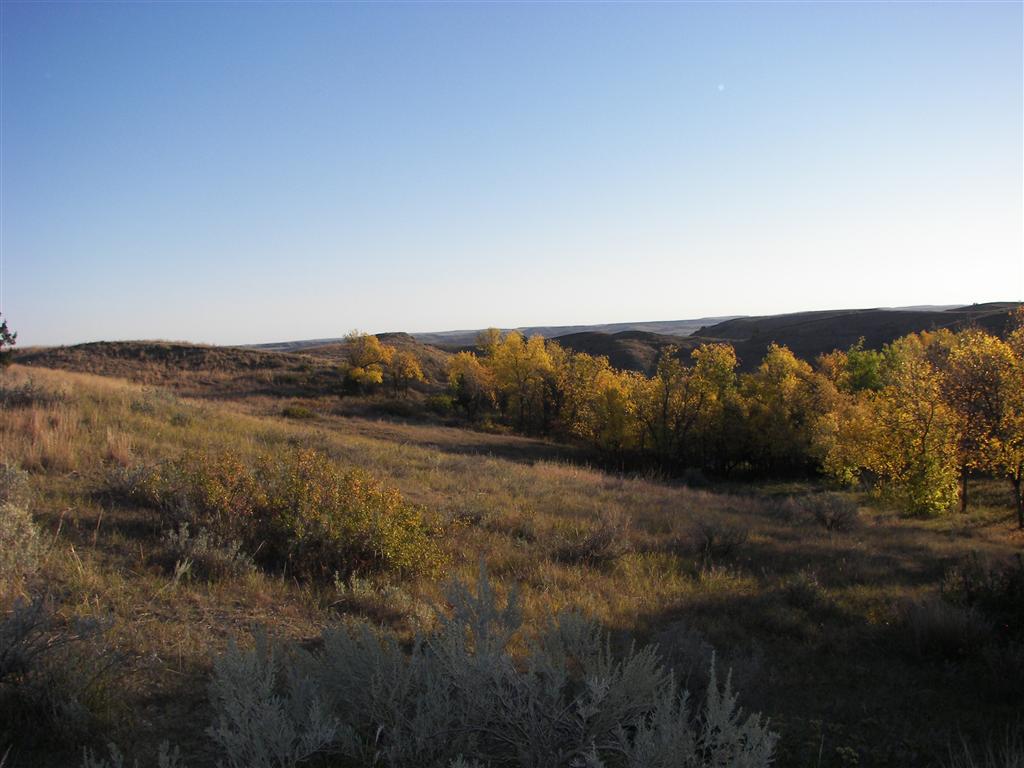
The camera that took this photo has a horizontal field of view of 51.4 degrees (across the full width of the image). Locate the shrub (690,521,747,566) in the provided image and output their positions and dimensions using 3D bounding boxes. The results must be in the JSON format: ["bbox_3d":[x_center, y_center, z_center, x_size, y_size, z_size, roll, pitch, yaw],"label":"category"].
[{"bbox_3d":[2.923,2.233,15.000,0.790,0.590,0.850,-2,3,0],"label":"shrub"}]

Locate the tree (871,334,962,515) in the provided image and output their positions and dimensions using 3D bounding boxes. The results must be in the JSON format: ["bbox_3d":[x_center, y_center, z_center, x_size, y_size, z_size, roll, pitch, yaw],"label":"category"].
[{"bbox_3d":[12.155,1.217,32.000,2.760,5.410,3.000,-2,3,0],"label":"tree"}]

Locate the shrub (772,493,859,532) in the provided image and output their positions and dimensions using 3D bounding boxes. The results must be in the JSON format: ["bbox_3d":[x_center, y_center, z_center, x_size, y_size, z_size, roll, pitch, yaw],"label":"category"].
[{"bbox_3d":[5.965,2.534,21.000,1.680,0.750,1.500,-2,3,0],"label":"shrub"}]

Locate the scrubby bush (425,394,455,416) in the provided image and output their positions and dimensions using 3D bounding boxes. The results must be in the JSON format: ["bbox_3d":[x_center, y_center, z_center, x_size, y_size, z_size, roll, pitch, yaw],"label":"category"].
[{"bbox_3d":[-5.174,1.534,76.000,2.140,1.570,2.000,-2,3,0],"label":"scrubby bush"}]

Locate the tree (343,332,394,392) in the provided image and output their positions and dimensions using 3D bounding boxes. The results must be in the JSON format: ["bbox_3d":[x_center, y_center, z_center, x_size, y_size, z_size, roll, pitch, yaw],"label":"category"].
[{"bbox_3d":[-13.382,-2.113,100.000,4.700,5.820,4.500,-2,3,0],"label":"tree"}]

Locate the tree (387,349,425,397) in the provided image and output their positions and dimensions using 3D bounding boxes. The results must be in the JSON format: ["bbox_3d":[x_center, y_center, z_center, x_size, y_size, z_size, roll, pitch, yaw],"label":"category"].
[{"bbox_3d":[-10.001,-1.080,100.000,3.570,4.510,3.500,-2,3,0],"label":"tree"}]

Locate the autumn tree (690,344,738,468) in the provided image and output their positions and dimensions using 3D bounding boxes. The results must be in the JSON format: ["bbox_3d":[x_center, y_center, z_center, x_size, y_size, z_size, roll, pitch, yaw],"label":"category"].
[{"bbox_3d":[8.557,0.909,45.000,2.030,5.320,2.400,-2,3,0],"label":"autumn tree"}]

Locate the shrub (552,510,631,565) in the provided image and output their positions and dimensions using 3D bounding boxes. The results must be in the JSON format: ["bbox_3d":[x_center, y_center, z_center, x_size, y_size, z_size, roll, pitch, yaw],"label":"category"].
[{"bbox_3d":[1.008,1.946,13.500,0.960,0.650,1.000,-2,3,0],"label":"shrub"}]

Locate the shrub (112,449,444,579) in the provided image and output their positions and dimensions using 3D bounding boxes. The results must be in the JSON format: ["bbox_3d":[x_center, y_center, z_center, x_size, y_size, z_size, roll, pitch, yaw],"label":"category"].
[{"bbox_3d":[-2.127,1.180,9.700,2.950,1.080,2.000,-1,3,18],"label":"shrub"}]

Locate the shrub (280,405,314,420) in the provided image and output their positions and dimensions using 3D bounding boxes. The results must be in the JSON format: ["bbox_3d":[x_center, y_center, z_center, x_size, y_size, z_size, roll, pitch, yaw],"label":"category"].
[{"bbox_3d":[-11.683,1.552,58.000,1.850,0.870,1.500,-2,3,0],"label":"shrub"}]

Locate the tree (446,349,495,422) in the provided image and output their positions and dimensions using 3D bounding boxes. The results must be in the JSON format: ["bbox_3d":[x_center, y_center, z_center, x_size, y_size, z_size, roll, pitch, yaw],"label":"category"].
[{"bbox_3d":[-3.043,0.113,80.000,3.760,5.260,3.700,-2,3,0],"label":"tree"}]

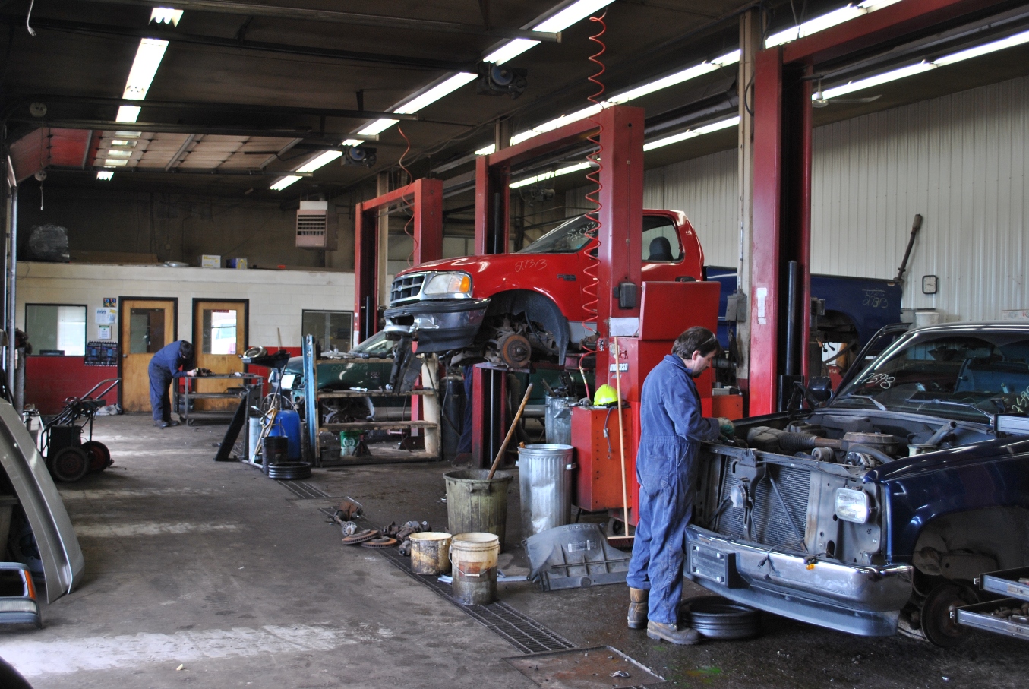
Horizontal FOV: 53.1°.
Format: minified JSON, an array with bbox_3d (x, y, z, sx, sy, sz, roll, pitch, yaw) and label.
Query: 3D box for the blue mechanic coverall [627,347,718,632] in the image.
[{"bbox_3d":[0.867,0.765,5.650,0.470,1.450,0.530,1,1,-13],"label":"blue mechanic coverall"}]

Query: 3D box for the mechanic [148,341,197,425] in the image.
[{"bbox_3d":[-5.522,0.624,16.669,0.780,1.400,0.520,0,1,-10],"label":"mechanic"}]

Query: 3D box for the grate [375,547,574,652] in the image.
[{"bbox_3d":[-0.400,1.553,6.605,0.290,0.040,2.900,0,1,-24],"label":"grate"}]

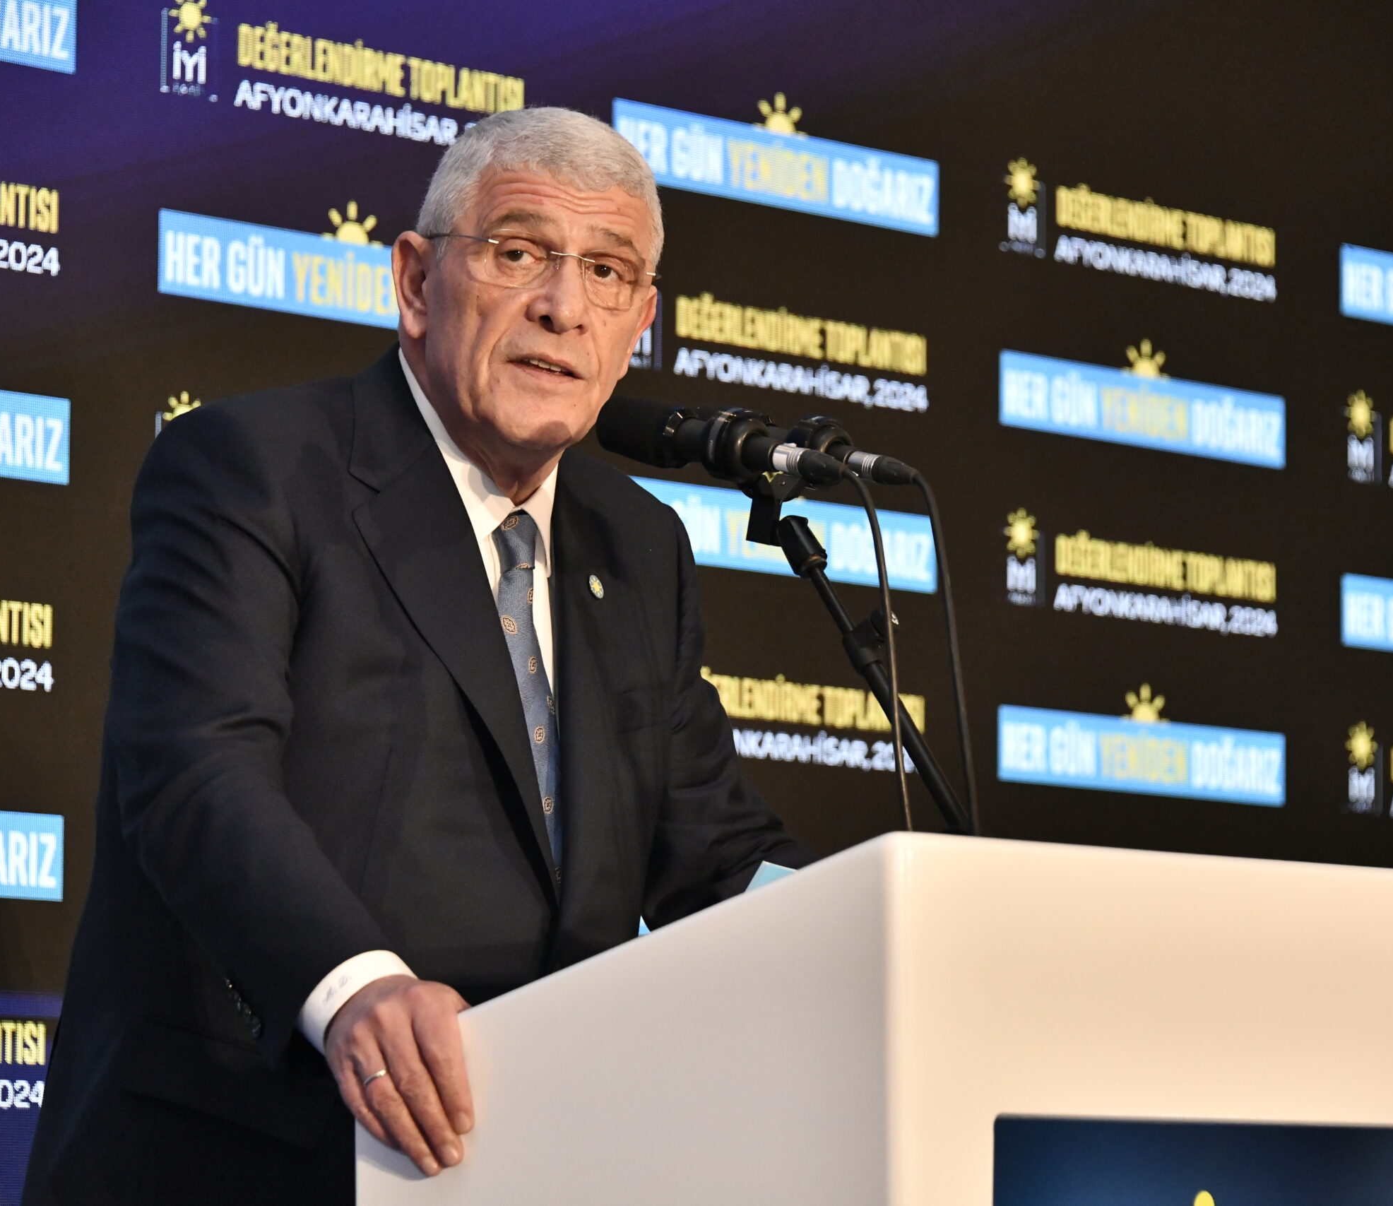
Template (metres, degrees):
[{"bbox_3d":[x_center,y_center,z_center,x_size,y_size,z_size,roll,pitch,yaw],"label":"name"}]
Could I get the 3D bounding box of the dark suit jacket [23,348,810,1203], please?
[{"bbox_3d":[-0.205,0.190,5.080,0.580,0.750,0.460,6,-9,-44],"label":"dark suit jacket"}]

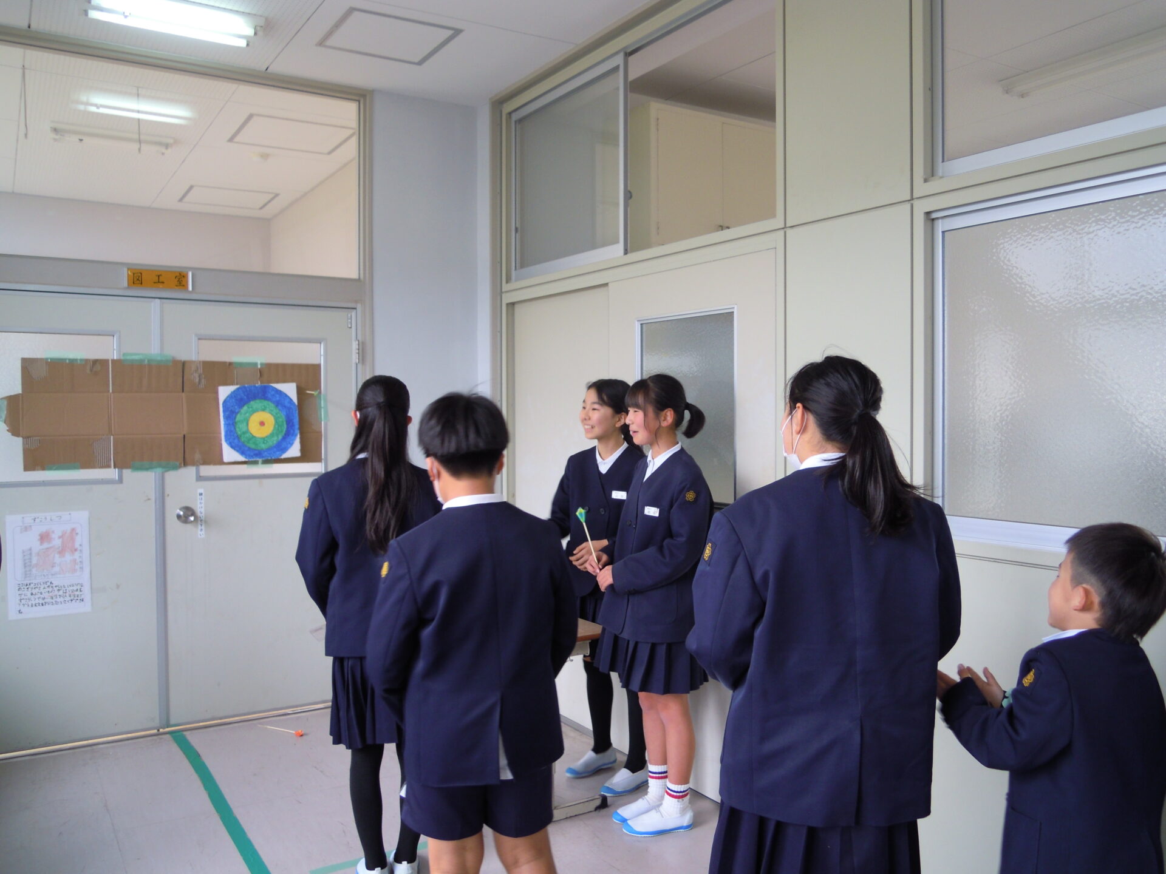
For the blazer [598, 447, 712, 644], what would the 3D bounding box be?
[{"bbox_3d":[0.247,0.343,3.193,0.300,0.630,0.420,-1,2,-25],"label":"blazer"}]

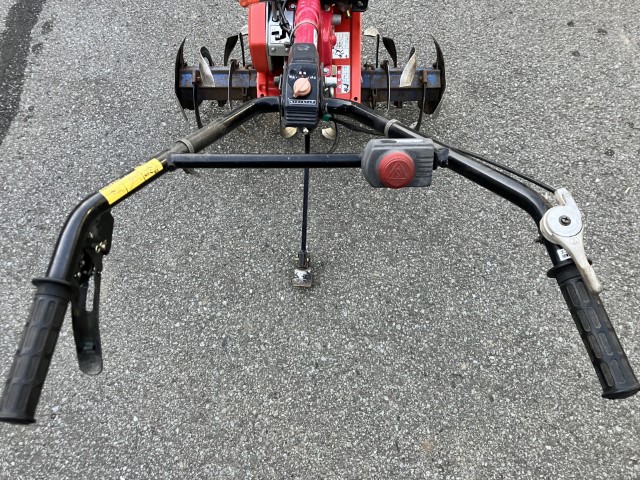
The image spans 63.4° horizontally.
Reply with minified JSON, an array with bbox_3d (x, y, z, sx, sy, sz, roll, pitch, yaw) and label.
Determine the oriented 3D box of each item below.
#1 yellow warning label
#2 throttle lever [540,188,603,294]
[{"bbox_3d":[-0.224,-0.072,0.620,0.019,0.006,0.092,45,43,-5],"label":"yellow warning label"},{"bbox_3d":[0.278,0.003,0.580,0.042,0.026,0.123,-11,70,3],"label":"throttle lever"}]

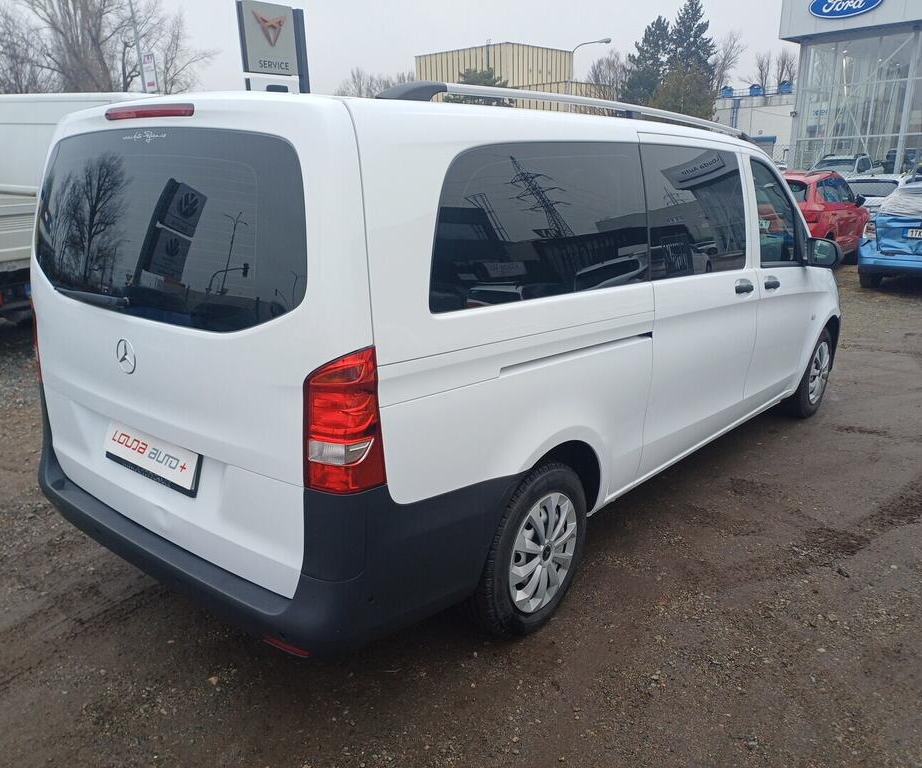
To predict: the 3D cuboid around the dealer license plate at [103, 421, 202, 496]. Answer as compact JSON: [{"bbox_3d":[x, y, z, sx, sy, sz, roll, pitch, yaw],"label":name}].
[{"bbox_3d":[-1.001,0.237,2.384,0.530,0.130,0.025,12,7,38],"label":"dealer license plate"}]

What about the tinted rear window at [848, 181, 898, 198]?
[{"bbox_3d":[9.070,-4.314,16.400,1.240,0.440,0.130,12,-9,39],"label":"tinted rear window"}]

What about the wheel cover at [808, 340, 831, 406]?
[{"bbox_3d":[2.513,-0.081,5.222,0.060,0.432,0.432,12,18,38],"label":"wheel cover"}]

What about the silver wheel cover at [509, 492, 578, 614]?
[{"bbox_3d":[0.285,0.589,2.599,0.060,0.432,0.432,12,18,38],"label":"silver wheel cover"}]

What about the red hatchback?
[{"bbox_3d":[6.233,-3.156,13.882,1.790,1.520,4.150,12,20,39],"label":"red hatchback"}]

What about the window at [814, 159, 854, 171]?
[{"bbox_3d":[10.830,-6.367,21.500,1.220,0.430,0.130,12,-9,39],"label":"window"}]

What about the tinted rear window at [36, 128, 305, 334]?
[{"bbox_3d":[-0.964,-0.479,2.241,1.520,0.575,0.120,12,8,38],"label":"tinted rear window"}]

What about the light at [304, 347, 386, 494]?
[{"bbox_3d":[-0.296,0.084,1.812,0.210,0.370,0.140,12,18,38],"label":"light"}]

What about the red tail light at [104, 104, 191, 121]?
[{"bbox_3d":[-0.932,-0.809,2.203,0.480,0.052,0.050,12,18,38],"label":"red tail light"}]

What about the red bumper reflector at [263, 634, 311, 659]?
[{"bbox_3d":[-0.465,0.698,1.973,0.165,0.032,0.035,5,15,18],"label":"red bumper reflector"}]

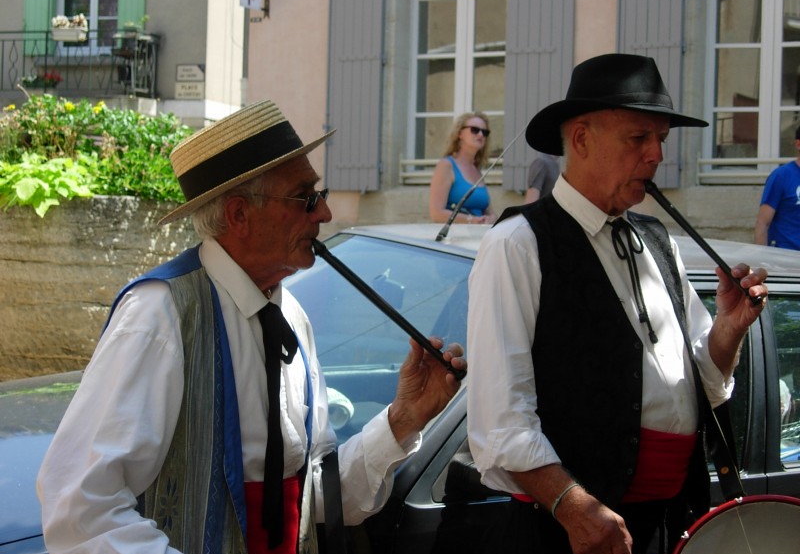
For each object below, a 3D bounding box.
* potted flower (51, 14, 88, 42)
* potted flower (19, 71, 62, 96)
[{"bbox_3d":[-4.918,-3.713,28.200,0.500,0.410,0.250,1,0,17],"label":"potted flower"},{"bbox_3d":[-5.444,-2.930,28.700,0.620,0.360,0.270,1,0,17],"label":"potted flower"}]

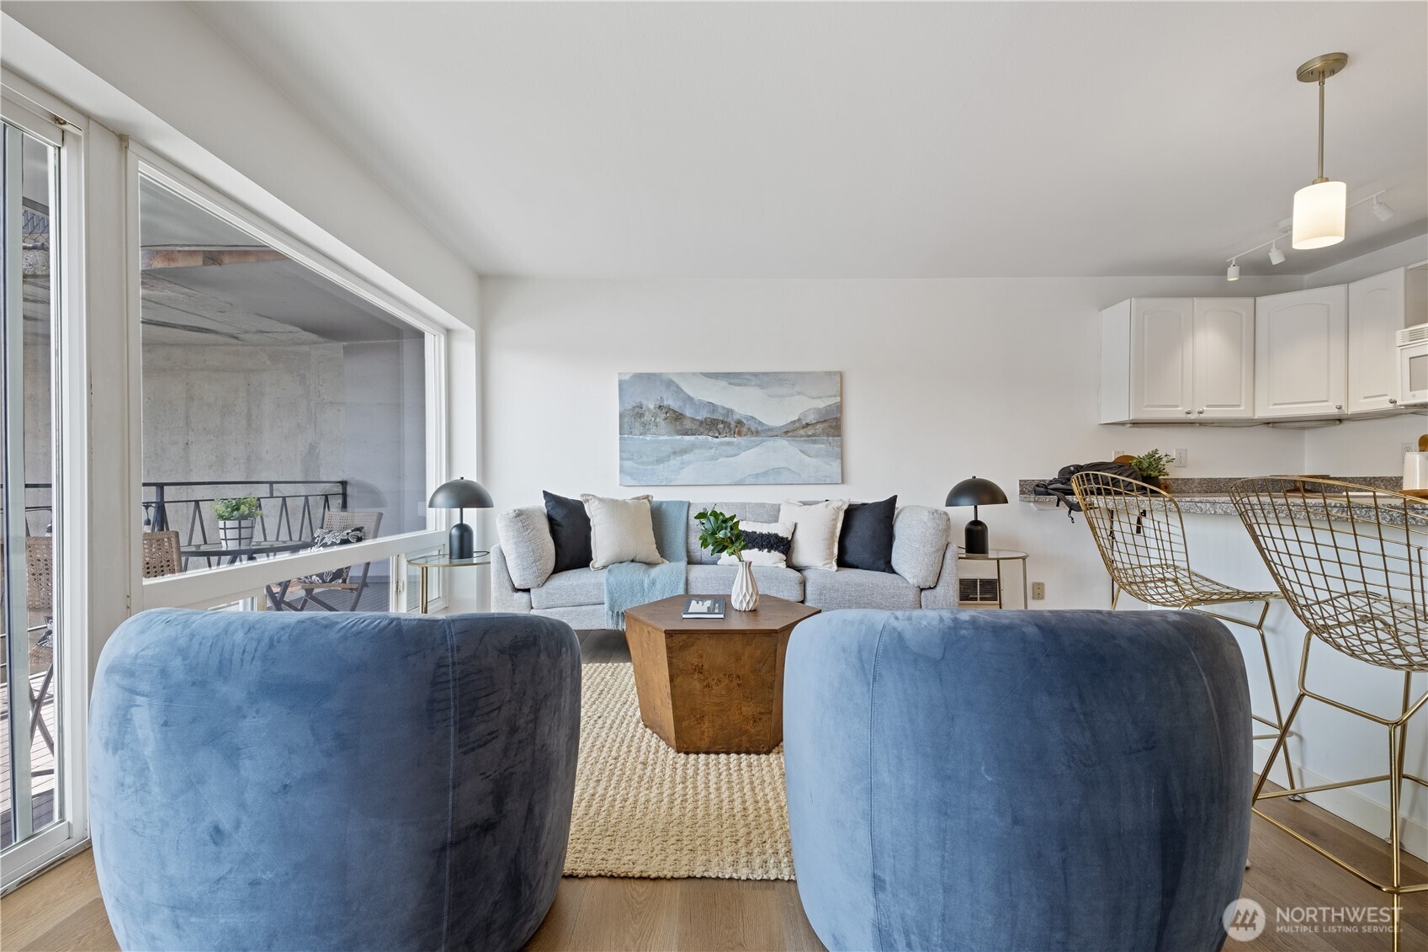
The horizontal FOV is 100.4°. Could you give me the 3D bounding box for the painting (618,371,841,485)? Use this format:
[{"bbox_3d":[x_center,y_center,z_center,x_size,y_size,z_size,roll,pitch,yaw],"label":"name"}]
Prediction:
[{"bbox_3d":[0.120,-0.319,4.009,1.505,0.752,0.036,-1,-1,-1],"label":"painting"}]

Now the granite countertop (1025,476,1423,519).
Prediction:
[{"bbox_3d":[2.496,0.094,3.012,0.800,0.160,2.150,-1,-1,-1],"label":"granite countertop"}]

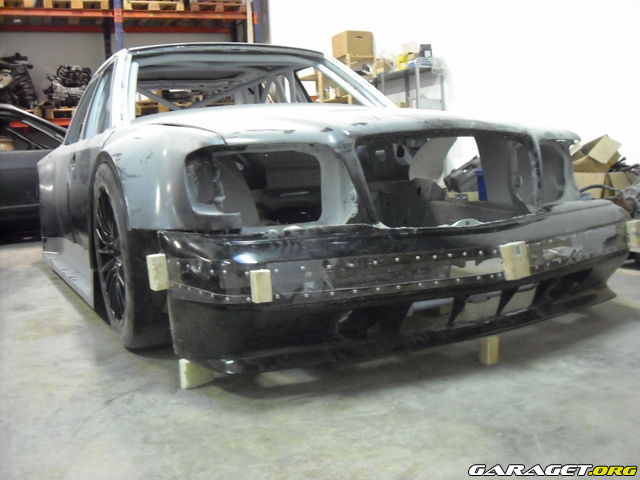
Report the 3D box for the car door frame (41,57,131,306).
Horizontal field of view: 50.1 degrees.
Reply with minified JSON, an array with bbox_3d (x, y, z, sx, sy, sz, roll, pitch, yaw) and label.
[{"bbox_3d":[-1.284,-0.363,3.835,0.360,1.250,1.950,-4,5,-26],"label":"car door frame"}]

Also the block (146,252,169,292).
[{"bbox_3d":[-0.483,0.095,2.040,0.045,0.093,0.042,-7,5,-30],"label":"block"}]

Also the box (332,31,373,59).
[{"bbox_3d":[0.379,-2.266,8.100,0.315,0.300,0.440,-3,5,-21],"label":"box"}]

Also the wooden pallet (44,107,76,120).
[{"bbox_3d":[-3.300,-1.665,9.369,0.800,0.144,1.200,-3,5,-18],"label":"wooden pallet"}]

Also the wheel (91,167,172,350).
[{"bbox_3d":[-0.612,0.053,2.408,0.250,0.655,0.655,-4,5,-26],"label":"wheel"}]

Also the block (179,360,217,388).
[{"bbox_3d":[-0.351,0.370,1.947,0.032,0.078,0.125,1,5,31],"label":"block"}]

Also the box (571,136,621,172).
[{"bbox_3d":[1.846,-0.572,4.550,0.320,0.250,0.270,-1,5,15],"label":"box"}]

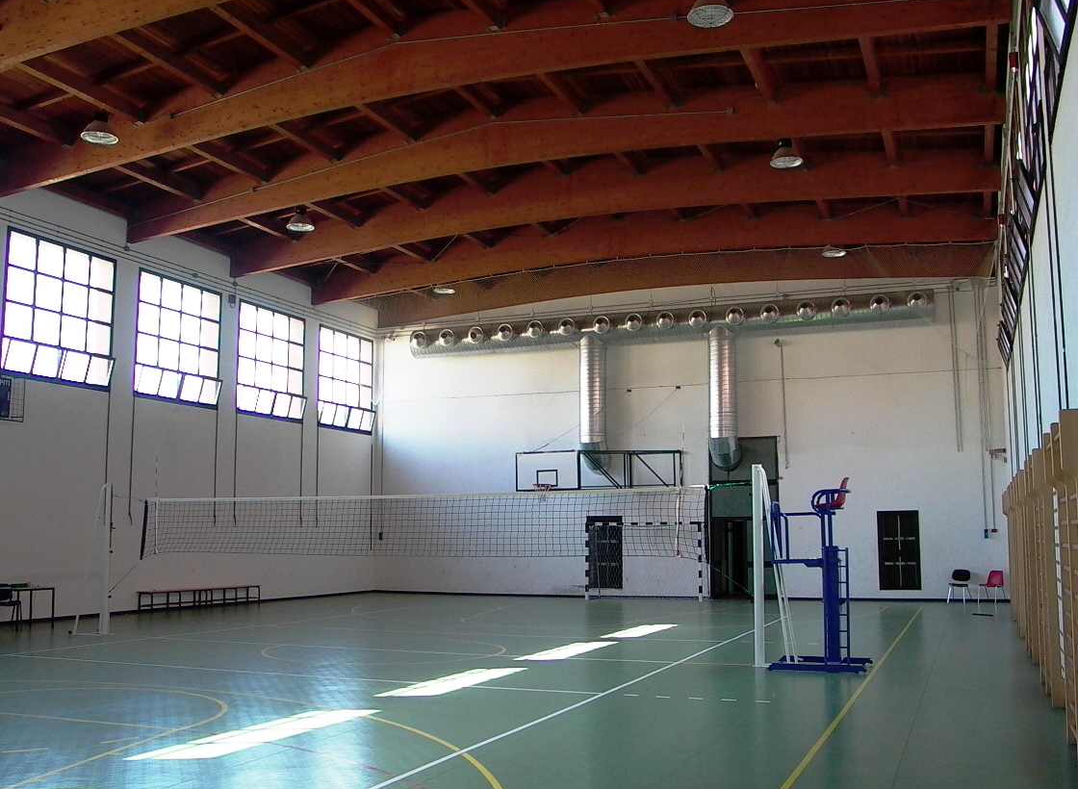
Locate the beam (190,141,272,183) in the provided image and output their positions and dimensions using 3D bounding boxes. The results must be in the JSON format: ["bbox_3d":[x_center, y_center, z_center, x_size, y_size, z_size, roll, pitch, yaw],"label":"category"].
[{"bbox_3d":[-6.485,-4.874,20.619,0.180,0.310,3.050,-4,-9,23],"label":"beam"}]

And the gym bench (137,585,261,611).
[{"bbox_3d":[-8.109,4.951,24.903,0.380,0.450,4.000,-4,-9,22],"label":"gym bench"}]

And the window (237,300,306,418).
[{"bbox_3d":[-7.349,-0.849,28.341,0.150,3.010,2.930,-4,-9,22],"label":"window"}]

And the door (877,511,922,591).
[{"bbox_3d":[9.347,4.056,26.681,1.050,2.060,0.090,-3,-9,21],"label":"door"}]

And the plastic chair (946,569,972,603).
[{"bbox_3d":[10.394,4.769,25.425,0.500,0.820,0.520,-8,-11,44],"label":"plastic chair"}]

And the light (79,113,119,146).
[{"bbox_3d":[-7.658,-4.700,17.973,0.620,0.520,0.620,-4,-9,23],"label":"light"}]

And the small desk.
[{"bbox_3d":[-9.378,3.905,18.734,0.660,0.750,0.810,-4,-9,23],"label":"small desk"}]

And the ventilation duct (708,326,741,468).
[{"bbox_3d":[5.088,0.155,28.233,0.800,3.950,0.950,-4,-9,23],"label":"ventilation duct"}]

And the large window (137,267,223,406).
[{"bbox_3d":[-8.722,-1.301,25.005,0.150,3.010,2.930,-4,-9,22],"label":"large window"}]

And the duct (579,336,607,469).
[{"bbox_3d":[1.602,0.316,29.863,0.780,4.050,0.860,-3,-9,21],"label":"duct"}]

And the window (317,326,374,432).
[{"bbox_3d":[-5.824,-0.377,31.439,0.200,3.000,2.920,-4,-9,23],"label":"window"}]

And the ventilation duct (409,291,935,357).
[{"bbox_3d":[3.093,-1.923,29.204,15.300,0.900,1.000,-4,-9,23],"label":"ventilation duct"}]

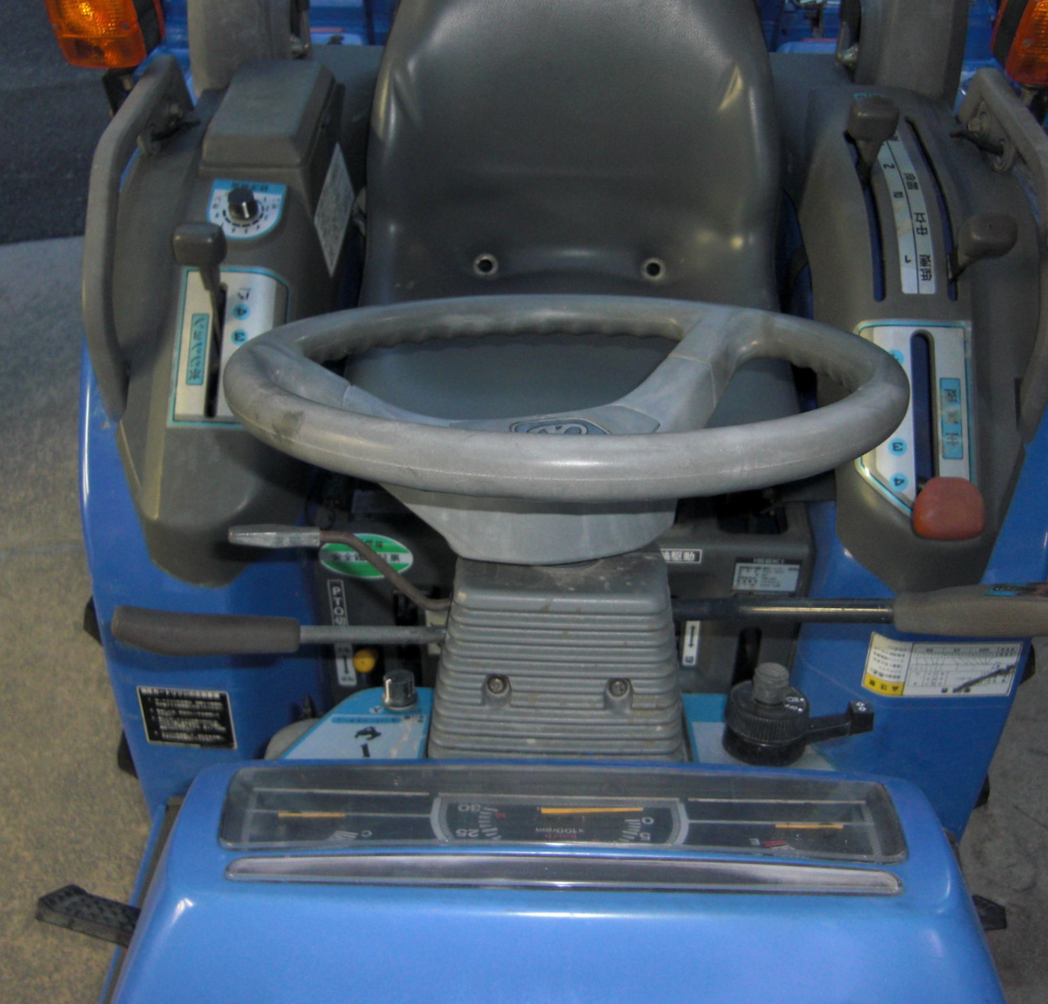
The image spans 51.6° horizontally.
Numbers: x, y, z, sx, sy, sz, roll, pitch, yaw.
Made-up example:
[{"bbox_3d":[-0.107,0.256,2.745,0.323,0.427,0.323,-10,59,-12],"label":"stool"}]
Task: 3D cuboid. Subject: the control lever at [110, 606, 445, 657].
[{"bbox_3d":[-0.153,0.084,0.703,0.215,0.028,0.028,2,40,-9],"label":"control lever"}]

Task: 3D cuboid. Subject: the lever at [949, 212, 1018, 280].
[{"bbox_3d":[0.407,-0.228,0.960,0.054,0.046,0.040,2,36,2],"label":"lever"}]

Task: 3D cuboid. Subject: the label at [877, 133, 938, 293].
[{"bbox_3d":[0.361,-0.281,1.017,0.032,0.016,0.222,3,57,3],"label":"label"}]

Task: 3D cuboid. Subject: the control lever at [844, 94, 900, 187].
[{"bbox_3d":[0.337,-0.350,1.045,0.048,0.088,0.043,1,52,0],"label":"control lever"}]

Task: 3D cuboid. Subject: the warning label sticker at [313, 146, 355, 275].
[{"bbox_3d":[-0.200,-0.311,1.152,0.004,0.069,0.140,-2,50,9],"label":"warning label sticker"}]

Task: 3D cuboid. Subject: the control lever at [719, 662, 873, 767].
[{"bbox_3d":[0.177,0.138,0.700,0.095,0.052,0.056,1,21,3],"label":"control lever"}]

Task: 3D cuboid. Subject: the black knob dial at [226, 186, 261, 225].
[{"bbox_3d":[-0.268,-0.283,1.035,0.028,0.024,0.028,2,60,2],"label":"black knob dial"}]

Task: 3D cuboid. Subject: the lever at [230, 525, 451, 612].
[{"bbox_3d":[-0.113,0.041,0.680,0.143,0.048,0.032,2,36,2],"label":"lever"}]

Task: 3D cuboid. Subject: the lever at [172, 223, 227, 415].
[{"bbox_3d":[-0.281,-0.170,0.945,0.043,0.125,0.043,2,36,2],"label":"lever"}]

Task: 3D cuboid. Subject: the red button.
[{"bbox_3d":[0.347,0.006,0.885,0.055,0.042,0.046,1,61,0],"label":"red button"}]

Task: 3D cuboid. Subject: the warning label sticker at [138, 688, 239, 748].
[{"bbox_3d":[-0.310,0.200,1.000,0.083,0.063,0.004,3,25,3],"label":"warning label sticker"}]

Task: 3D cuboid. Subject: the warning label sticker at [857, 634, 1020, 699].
[{"bbox_3d":[0.419,0.163,1.085,0.152,0.076,0.012,2,24,4],"label":"warning label sticker"}]

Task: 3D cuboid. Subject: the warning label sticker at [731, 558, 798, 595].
[{"bbox_3d":[0.231,0.072,1.030,0.060,0.049,0.004,1,41,0],"label":"warning label sticker"}]

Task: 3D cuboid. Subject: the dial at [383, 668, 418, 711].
[{"bbox_3d":[-0.082,0.126,0.720,0.024,0.020,0.024,1,17,0],"label":"dial"}]

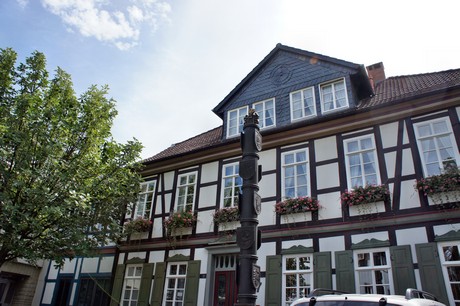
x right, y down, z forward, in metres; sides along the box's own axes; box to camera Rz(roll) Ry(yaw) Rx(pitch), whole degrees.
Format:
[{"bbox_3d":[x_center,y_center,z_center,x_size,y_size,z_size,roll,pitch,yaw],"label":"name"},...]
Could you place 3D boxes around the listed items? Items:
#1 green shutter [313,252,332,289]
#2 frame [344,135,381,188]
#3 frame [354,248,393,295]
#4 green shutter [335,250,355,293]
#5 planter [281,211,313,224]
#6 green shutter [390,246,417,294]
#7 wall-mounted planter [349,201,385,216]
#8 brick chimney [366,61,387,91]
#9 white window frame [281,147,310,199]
[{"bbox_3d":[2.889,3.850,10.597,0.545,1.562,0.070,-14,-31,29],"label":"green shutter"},{"bbox_3d":[4.411,0.312,11.517,0.996,1.914,0.140,-14,-31,29],"label":"frame"},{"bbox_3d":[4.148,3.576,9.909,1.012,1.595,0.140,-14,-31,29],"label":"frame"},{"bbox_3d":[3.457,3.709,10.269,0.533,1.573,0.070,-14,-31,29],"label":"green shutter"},{"bbox_3d":[2.254,2.212,11.877,1.111,0.341,0.200,-14,-31,29],"label":"planter"},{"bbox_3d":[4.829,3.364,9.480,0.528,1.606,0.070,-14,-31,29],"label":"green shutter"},{"bbox_3d":[4.245,1.718,10.728,1.051,0.352,0.200,-14,-31,29],"label":"wall-mounted planter"},{"bbox_3d":[6.638,-3.323,15.452,0.671,1.133,0.650,-14,-31,29],"label":"brick chimney"},{"bbox_3d":[2.421,0.781,12.678,1.078,1.958,0.140,-14,-31,29],"label":"white window frame"}]

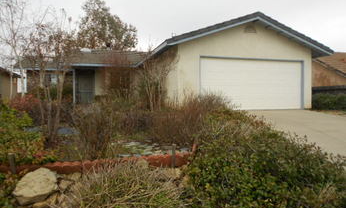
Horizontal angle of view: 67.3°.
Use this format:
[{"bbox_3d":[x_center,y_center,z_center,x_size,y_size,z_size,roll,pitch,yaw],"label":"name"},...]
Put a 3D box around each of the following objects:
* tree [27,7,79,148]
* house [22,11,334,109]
[{"bbox_3d":[-2.270,-0.499,4.900,1.000,2.520,0.950,0,1,0],"label":"tree"},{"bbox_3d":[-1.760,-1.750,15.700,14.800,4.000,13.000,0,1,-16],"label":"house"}]

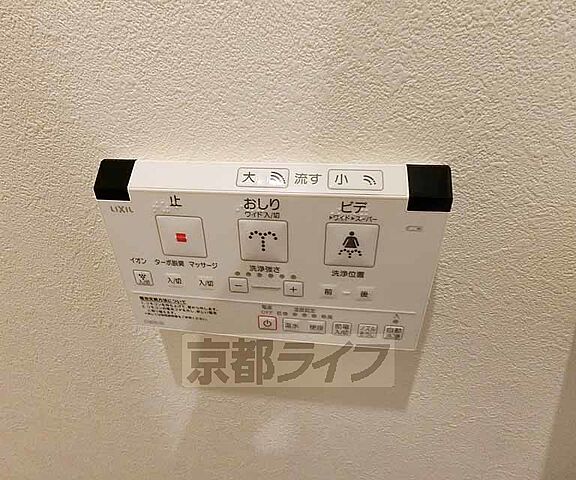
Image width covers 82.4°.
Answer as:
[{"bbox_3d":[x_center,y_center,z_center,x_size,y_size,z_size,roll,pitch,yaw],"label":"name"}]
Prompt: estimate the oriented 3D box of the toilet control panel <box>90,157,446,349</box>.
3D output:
[{"bbox_3d":[-0.013,0.012,0.213,0.205,0.118,0.026,3,32,7],"label":"toilet control panel"}]

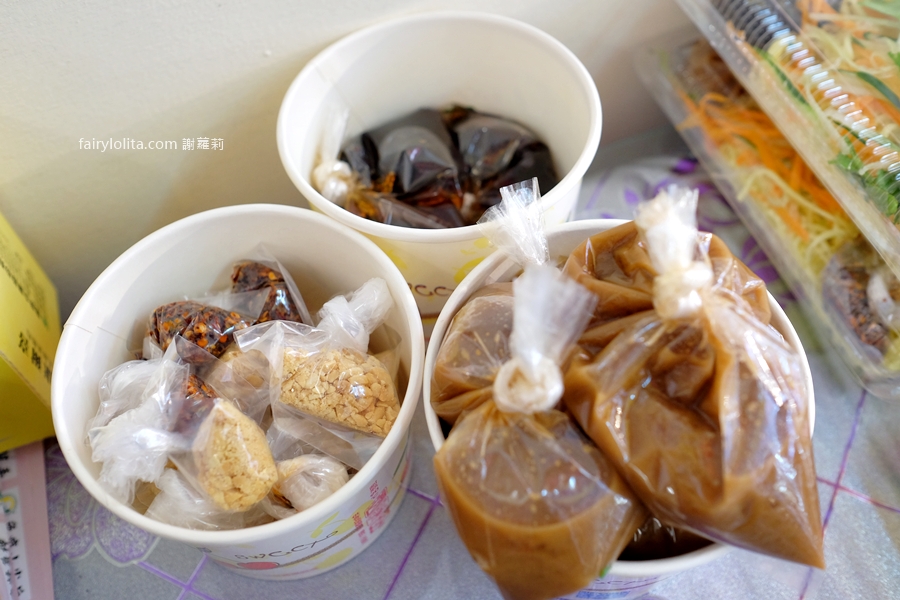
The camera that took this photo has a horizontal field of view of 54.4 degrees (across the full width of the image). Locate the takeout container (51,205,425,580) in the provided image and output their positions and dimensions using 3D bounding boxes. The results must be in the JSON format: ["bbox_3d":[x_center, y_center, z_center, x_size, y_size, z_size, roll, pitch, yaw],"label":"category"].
[{"bbox_3d":[-0.076,0.047,0.365,0.138,0.098,0.138,-1,58,2],"label":"takeout container"}]

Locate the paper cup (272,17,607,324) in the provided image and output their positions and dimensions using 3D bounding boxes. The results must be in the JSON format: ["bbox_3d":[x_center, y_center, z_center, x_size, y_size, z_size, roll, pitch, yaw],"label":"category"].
[{"bbox_3d":[-0.002,-0.054,0.424,0.138,0.098,0.138,-1,58,2],"label":"paper cup"}]

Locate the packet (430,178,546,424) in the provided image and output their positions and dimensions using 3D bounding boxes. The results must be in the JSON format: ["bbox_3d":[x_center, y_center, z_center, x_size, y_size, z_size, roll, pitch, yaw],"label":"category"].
[{"bbox_3d":[0.018,0.013,0.325,0.062,0.092,0.050,-2,38,-4],"label":"packet"}]

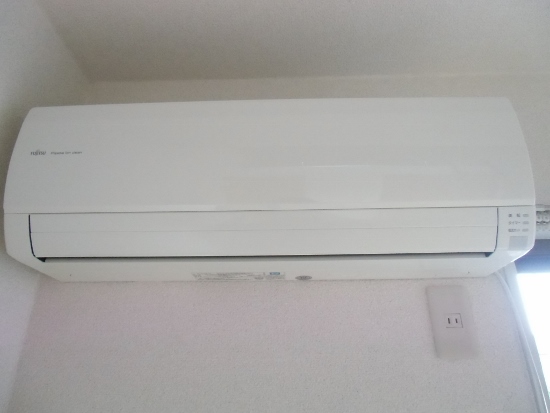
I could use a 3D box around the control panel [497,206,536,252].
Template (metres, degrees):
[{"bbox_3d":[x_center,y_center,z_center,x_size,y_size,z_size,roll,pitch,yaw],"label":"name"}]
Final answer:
[{"bbox_3d":[0.344,0.033,0.550,0.053,0.060,0.018,-1,-2,1],"label":"control panel"}]

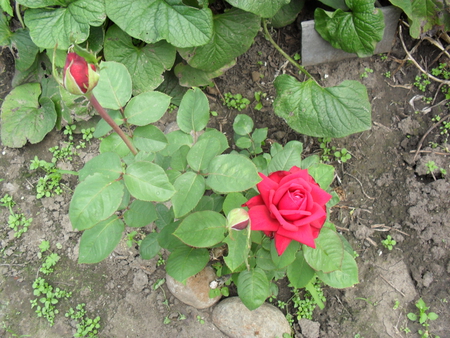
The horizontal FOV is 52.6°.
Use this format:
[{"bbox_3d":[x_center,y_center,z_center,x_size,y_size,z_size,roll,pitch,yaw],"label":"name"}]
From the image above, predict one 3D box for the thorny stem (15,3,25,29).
[{"bbox_3d":[-0.515,-0.384,1.140,0.022,0.075,0.025,0,55,0],"label":"thorny stem"}]

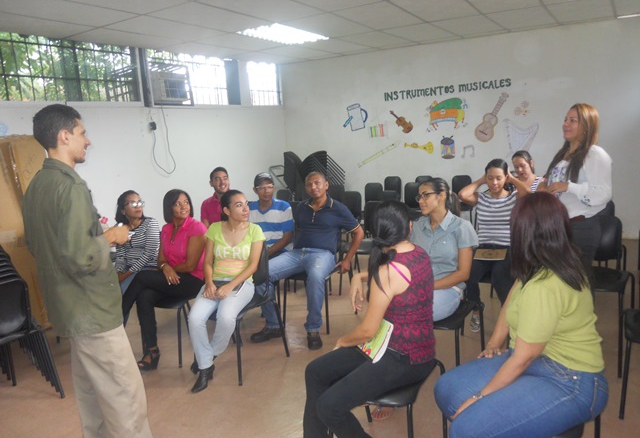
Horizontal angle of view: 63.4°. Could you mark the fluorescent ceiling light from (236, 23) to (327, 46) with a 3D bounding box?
[{"bbox_3d":[-0.411,-2.140,6.020,0.600,0.080,1.200,2,10,30],"label":"fluorescent ceiling light"}]

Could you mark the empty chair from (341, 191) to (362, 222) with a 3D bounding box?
[{"bbox_3d":[0.240,0.132,5.717,0.470,0.820,0.530,2,11,31],"label":"empty chair"}]

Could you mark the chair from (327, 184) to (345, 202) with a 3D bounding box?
[{"bbox_3d":[0.109,-0.008,6.786,0.460,0.830,0.540,2,10,30],"label":"chair"}]

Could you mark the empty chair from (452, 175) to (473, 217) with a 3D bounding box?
[{"bbox_3d":[1.822,-0.143,6.799,0.470,0.820,0.530,2,11,31],"label":"empty chair"}]

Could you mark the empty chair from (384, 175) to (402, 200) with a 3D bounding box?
[{"bbox_3d":[0.955,-0.166,7.277,0.470,0.820,0.530,2,11,31],"label":"empty chair"}]

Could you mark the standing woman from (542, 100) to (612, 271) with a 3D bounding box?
[{"bbox_3d":[1.486,0.125,3.064,0.360,1.580,0.470,-5,9,-11],"label":"standing woman"}]

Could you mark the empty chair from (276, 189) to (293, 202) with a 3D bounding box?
[{"bbox_3d":[-0.503,0.092,6.251,0.470,0.820,0.530,2,11,31],"label":"empty chair"}]

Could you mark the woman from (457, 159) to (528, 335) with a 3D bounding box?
[{"bbox_3d":[1.348,0.166,4.014,0.580,1.200,0.800,1,10,27],"label":"woman"}]

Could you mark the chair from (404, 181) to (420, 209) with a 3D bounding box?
[{"bbox_3d":[1.104,-0.009,6.251,0.470,0.820,0.530,2,11,31],"label":"chair"}]

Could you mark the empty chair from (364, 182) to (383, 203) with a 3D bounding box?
[{"bbox_3d":[0.596,-0.008,6.442,0.470,0.820,0.530,2,11,31],"label":"empty chair"}]

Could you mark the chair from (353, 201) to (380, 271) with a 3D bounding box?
[{"bbox_3d":[0.465,0.276,4.861,0.460,0.830,0.540,2,10,30],"label":"chair"}]

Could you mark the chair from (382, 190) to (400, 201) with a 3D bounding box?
[{"bbox_3d":[0.683,0.132,5.675,0.460,0.830,0.540,2,10,30],"label":"chair"}]

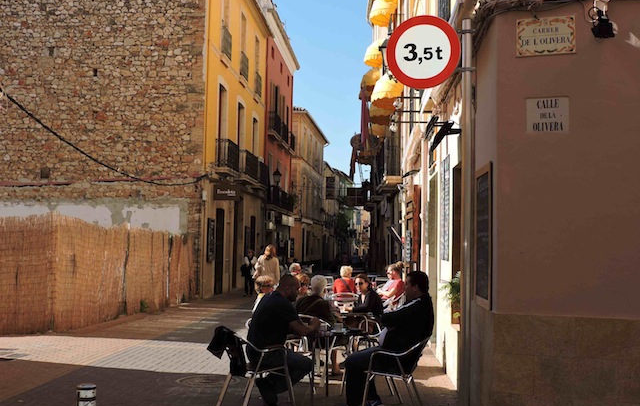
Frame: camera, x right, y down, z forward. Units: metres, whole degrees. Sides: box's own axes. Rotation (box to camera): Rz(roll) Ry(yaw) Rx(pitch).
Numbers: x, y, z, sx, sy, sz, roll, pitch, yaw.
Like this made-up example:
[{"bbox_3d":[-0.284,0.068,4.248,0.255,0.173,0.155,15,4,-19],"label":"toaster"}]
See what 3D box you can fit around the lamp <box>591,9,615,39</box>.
[{"bbox_3d":[2.264,-1.431,6.372,0.180,0.220,0.170,0,-4,21],"label":"lamp"}]

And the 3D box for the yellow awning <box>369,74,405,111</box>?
[{"bbox_3d":[1.964,-3.297,23.300,0.980,0.900,1.200,1,-4,3],"label":"yellow awning"}]

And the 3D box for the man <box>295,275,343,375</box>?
[{"bbox_3d":[0.010,1.500,9.650,0.500,1.240,0.740,-2,-5,36],"label":"man"}]

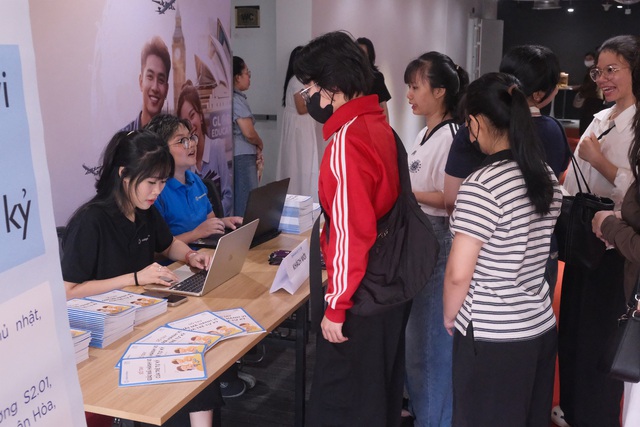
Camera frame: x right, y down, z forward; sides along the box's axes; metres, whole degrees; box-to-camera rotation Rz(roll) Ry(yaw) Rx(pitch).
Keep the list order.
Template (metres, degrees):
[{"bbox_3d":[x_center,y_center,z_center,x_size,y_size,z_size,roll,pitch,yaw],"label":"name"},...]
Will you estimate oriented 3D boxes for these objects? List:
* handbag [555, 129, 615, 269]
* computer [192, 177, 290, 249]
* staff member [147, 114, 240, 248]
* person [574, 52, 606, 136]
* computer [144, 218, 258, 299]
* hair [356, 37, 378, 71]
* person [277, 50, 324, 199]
[{"bbox_3d":[0.928,-0.056,2.620,0.240,0.470,0.130,-9,15,-36],"label":"handbag"},{"bbox_3d":[-0.337,-0.011,3.206,0.290,0.260,0.360,5,13,21],"label":"computer"},{"bbox_3d":[-0.611,0.217,3.357,0.620,1.240,0.470,5,13,22],"label":"staff member"},{"bbox_3d":[3.434,-1.203,9.350,0.460,1.570,0.340,9,15,36],"label":"person"},{"bbox_3d":[-0.405,0.142,2.604,0.290,0.208,0.304,4,13,18],"label":"computer"},{"bbox_3d":[0.374,-1.324,6.200,0.230,0.300,0.210,-7,14,-31],"label":"hair"},{"bbox_3d":[-0.192,-0.681,6.755,0.420,1.600,0.440,0,12,0],"label":"person"}]

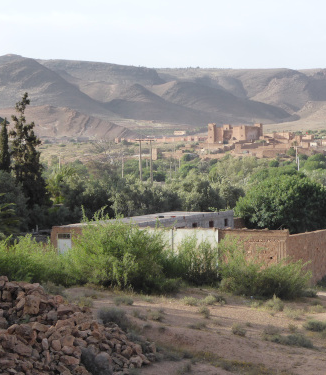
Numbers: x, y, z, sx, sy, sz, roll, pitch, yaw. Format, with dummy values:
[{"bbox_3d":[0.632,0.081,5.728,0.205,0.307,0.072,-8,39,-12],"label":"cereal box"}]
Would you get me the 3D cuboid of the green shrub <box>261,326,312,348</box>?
[{"bbox_3d":[4.673,5.630,40.116,1.952,0.751,1.269,0,3,0],"label":"green shrub"}]

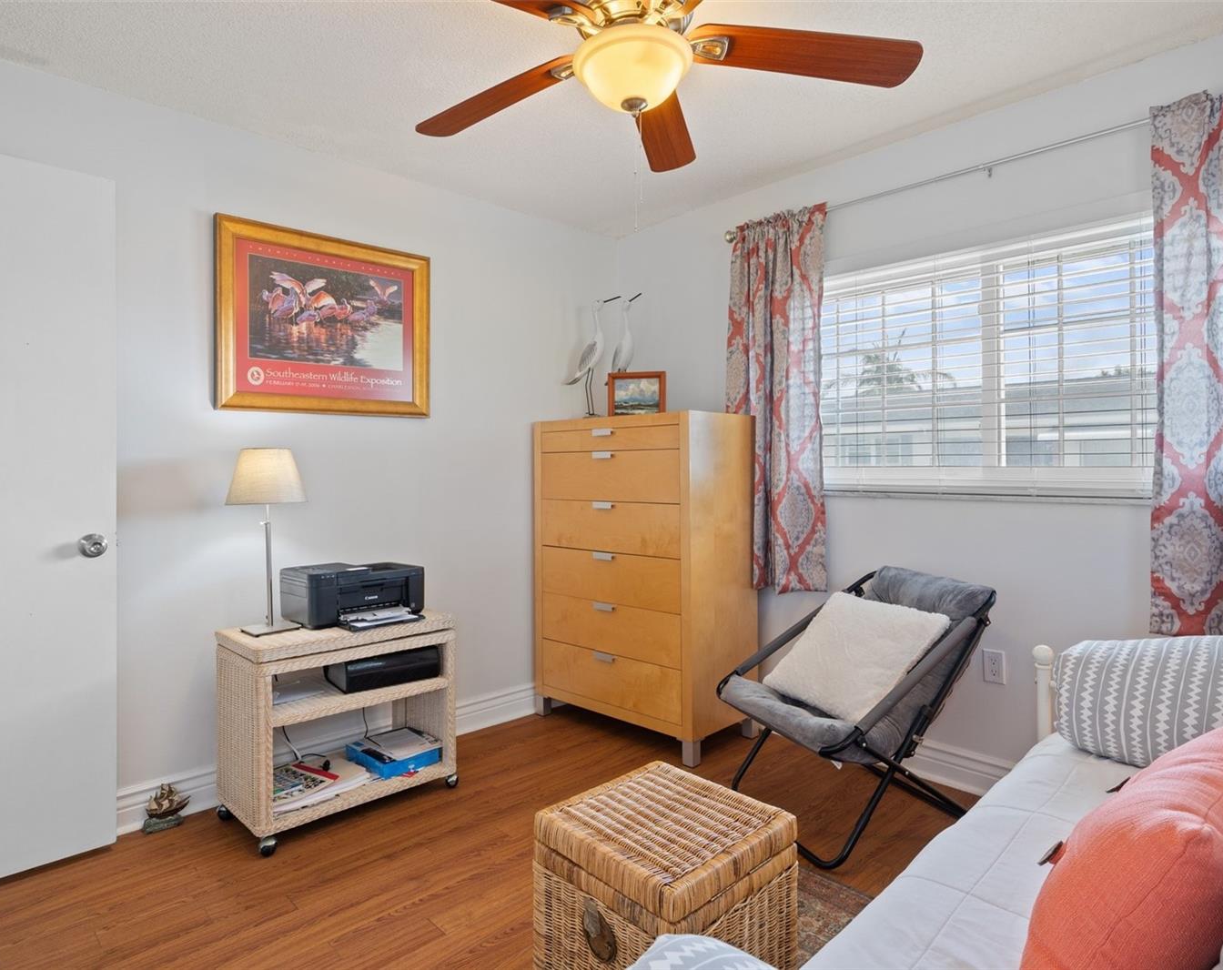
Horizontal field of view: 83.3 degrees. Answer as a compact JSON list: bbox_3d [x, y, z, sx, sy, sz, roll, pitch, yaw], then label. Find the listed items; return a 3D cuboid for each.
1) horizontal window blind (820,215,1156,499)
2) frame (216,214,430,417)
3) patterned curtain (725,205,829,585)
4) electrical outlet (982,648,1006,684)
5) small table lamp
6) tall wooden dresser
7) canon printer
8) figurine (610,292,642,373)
[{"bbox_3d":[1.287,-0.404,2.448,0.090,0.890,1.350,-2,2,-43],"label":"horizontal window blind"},{"bbox_3d":[-1.048,-0.600,2.599,0.800,0.670,0.030,-2,2,-43],"label":"frame"},{"bbox_3d":[0.700,-0.337,2.962,0.100,1.610,0.510,-2,2,-43],"label":"patterned curtain"},{"bbox_3d":[1.339,0.638,2.401,0.012,0.116,0.071,-2,2,-43],"label":"electrical outlet"},{"bbox_3d":[-1.148,0.179,2.292,0.240,0.610,0.240,-2,2,-43],"label":"small table lamp"},{"bbox_3d":[0.132,0.399,3.144,0.931,1.391,0.466,1,2,44],"label":"tall wooden dresser"},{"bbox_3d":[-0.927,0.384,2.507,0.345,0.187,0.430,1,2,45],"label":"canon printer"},{"bbox_3d":[0.056,-0.593,3.227,0.100,0.570,0.220,-1,2,-38],"label":"figurine"}]

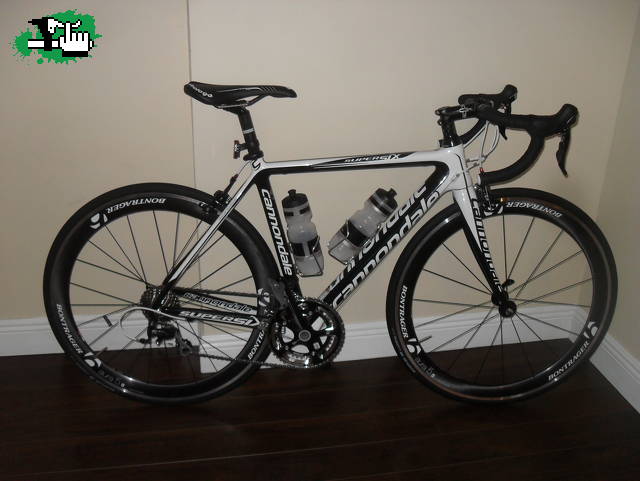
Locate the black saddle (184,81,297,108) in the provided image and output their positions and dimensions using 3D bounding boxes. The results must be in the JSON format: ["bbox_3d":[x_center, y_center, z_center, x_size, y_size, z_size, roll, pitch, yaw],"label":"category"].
[{"bbox_3d":[-0.197,-0.373,1.657,0.280,0.059,0.135,1,18,-2],"label":"black saddle"}]

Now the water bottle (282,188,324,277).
[{"bbox_3d":[-0.050,-0.023,1.772,0.076,0.235,0.076,-12,18,2],"label":"water bottle"}]

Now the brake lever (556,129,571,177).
[{"bbox_3d":[0.571,-0.206,1.520,0.034,0.120,0.025,-6,17,-2],"label":"brake lever"}]

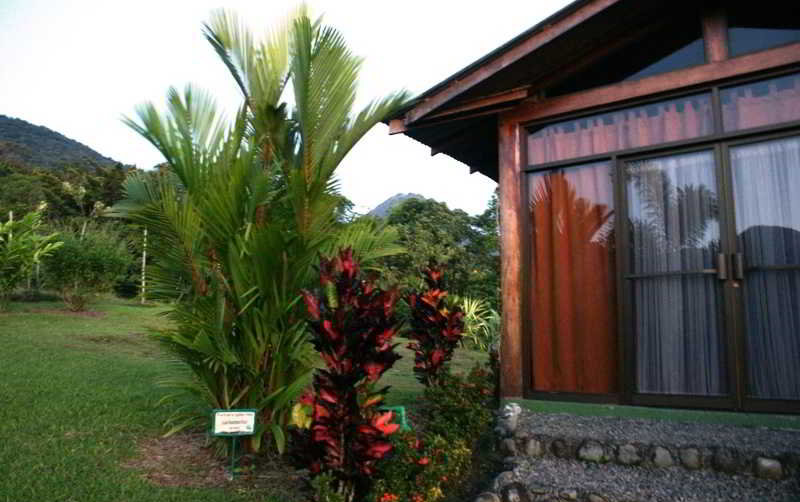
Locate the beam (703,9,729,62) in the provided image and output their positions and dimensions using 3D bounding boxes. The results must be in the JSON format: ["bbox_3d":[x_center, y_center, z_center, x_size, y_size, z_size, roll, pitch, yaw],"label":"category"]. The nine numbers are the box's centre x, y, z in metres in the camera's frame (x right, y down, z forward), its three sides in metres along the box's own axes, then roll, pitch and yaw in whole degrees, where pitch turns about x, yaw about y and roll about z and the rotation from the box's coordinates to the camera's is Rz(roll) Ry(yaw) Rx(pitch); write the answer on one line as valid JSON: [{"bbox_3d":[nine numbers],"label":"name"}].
[{"bbox_3d":[2.632,-1.798,5.003,0.170,0.477,0.170,-5,-10,33],"label":"beam"}]

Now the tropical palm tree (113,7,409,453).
[{"bbox_3d":[-0.920,-0.229,4.225,2.022,3.174,1.920,2,-9,-13],"label":"tropical palm tree"}]

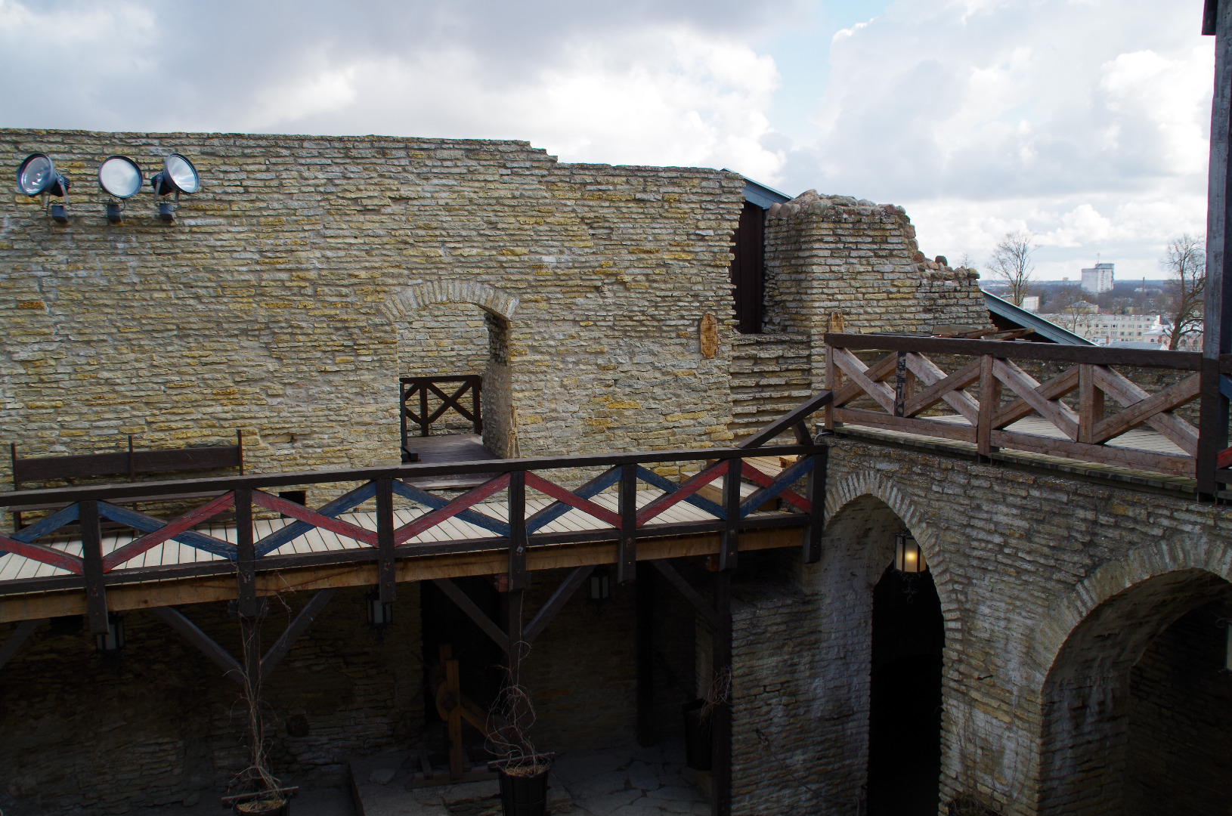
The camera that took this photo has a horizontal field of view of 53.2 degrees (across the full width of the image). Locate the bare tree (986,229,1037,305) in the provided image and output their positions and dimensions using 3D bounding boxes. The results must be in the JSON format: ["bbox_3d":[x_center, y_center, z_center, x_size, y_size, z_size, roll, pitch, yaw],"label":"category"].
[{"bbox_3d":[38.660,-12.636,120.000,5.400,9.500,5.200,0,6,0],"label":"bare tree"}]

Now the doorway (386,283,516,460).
[{"bbox_3d":[-2.337,-0.487,16.166,1.752,2.381,1.300,-3,6,-22],"label":"doorway"}]

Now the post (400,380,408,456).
[{"bbox_3d":[-3.248,0.070,18.924,0.130,1.080,0.130,-3,6,-22],"label":"post"}]

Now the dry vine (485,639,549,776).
[{"bbox_3d":[-1.046,3.180,13.041,0.640,1.420,0.550,-3,6,-22],"label":"dry vine"}]

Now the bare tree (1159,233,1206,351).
[{"bbox_3d":[34.673,-6.195,75.000,4.000,9.000,4.000,0,6,0],"label":"bare tree"}]

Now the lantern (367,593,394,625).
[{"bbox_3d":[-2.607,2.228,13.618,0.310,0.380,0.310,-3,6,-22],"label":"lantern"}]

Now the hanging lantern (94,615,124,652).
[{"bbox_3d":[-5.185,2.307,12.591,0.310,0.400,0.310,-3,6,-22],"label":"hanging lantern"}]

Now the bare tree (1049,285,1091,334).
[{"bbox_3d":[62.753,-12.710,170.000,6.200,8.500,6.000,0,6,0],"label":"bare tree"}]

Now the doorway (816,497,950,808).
[{"bbox_3d":[3.273,2.941,13.880,0.850,4.053,2.008,-4,7,-30],"label":"doorway"}]

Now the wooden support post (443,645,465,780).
[{"bbox_3d":[-1.945,3.687,14.646,0.220,1.560,0.220,-3,6,-22],"label":"wooden support post"}]

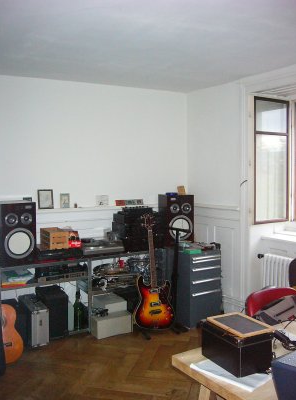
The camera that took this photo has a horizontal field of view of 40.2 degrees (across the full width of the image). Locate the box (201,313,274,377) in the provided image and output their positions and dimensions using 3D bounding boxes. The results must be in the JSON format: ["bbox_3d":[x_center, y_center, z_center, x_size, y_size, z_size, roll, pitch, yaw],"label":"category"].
[{"bbox_3d":[0.389,0.633,1.781,0.180,0.161,0.249,-2,4,-28],"label":"box"}]

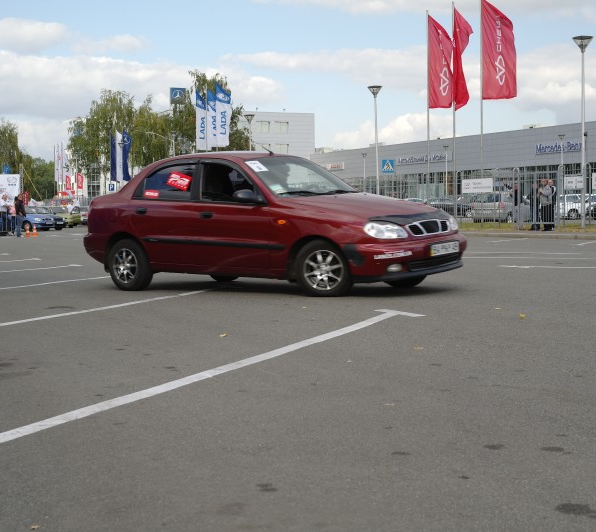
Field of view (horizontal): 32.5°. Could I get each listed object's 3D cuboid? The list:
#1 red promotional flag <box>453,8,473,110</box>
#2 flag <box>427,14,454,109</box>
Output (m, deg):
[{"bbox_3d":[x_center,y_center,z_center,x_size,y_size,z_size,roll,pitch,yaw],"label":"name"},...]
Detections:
[{"bbox_3d":[6.630,-8.270,41.000,0.850,4.100,0.500,0,3,14],"label":"red promotional flag"},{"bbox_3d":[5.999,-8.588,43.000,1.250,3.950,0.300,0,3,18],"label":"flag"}]

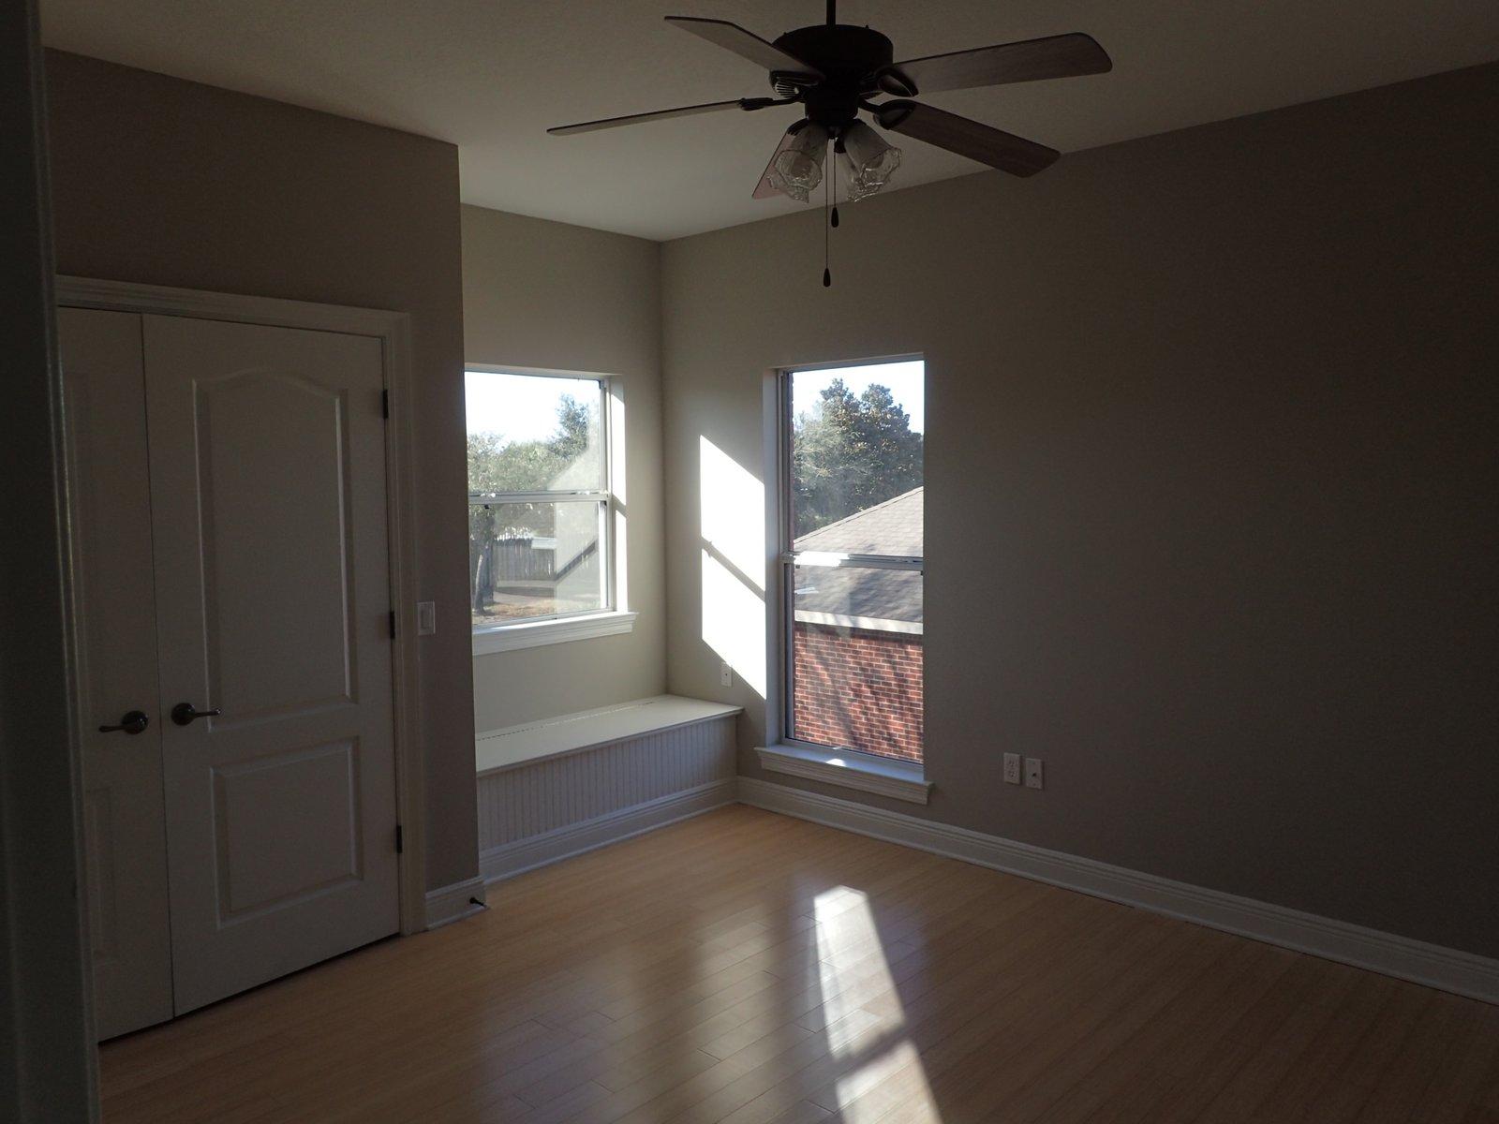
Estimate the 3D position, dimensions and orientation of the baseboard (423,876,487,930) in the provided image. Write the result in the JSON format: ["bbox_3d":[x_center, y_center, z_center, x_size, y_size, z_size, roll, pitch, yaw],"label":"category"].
[{"bbox_3d":[-1.053,1.217,3.904,0.025,0.124,0.242,4,6,41],"label":"baseboard"}]

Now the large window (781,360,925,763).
[{"bbox_3d":[0.475,0.010,4.811,0.854,1.755,0.085,4,6,41],"label":"large window"}]

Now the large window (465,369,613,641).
[{"bbox_3d":[-0.997,-0.301,4.969,0.085,1.141,0.926,4,6,41],"label":"large window"}]

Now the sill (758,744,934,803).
[{"bbox_3d":[0.418,0.941,4.809,0.936,0.100,0.137,4,6,41],"label":"sill"}]

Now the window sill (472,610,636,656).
[{"bbox_3d":[-0.904,0.322,4.942,0.151,0.099,0.989,4,6,41],"label":"window sill"}]

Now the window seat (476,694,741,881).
[{"bbox_3d":[-0.740,0.973,4.788,0.504,0.471,1.546,4,6,41],"label":"window seat"}]

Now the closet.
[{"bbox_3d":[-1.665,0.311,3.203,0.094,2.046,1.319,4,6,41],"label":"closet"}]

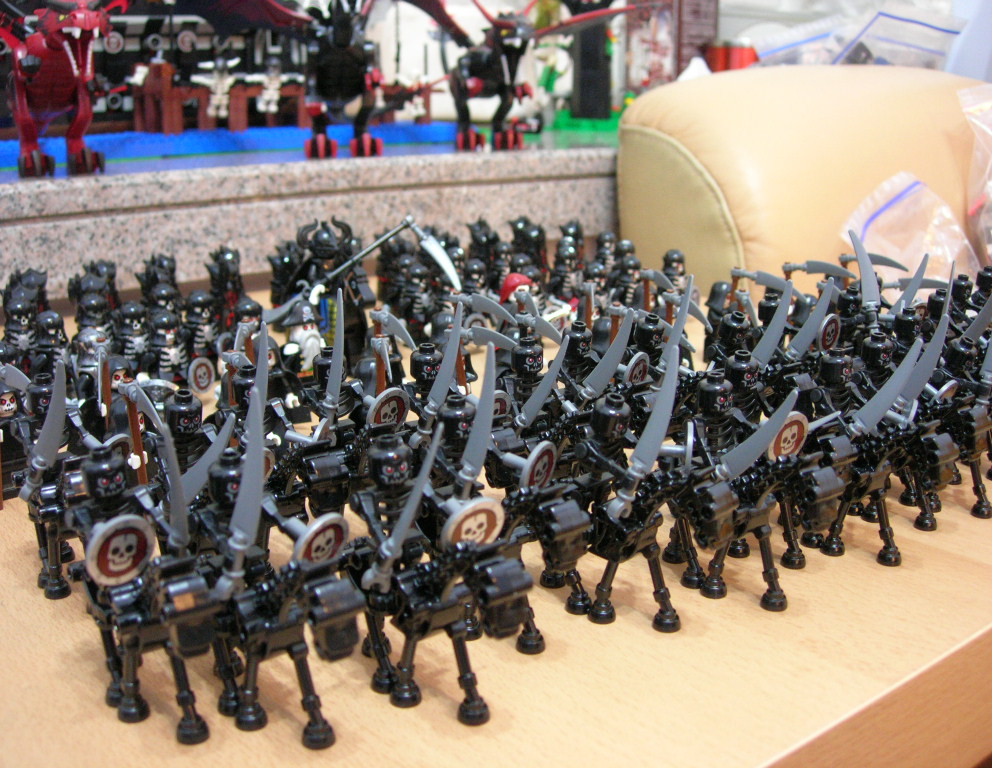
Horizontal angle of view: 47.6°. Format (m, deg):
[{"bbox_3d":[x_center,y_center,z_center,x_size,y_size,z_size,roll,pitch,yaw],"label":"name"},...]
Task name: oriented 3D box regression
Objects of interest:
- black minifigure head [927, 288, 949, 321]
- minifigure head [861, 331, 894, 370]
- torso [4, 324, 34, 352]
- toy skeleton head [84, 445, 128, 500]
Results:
[{"bbox_3d":[0.191,-0.034,0.484,0.010,0.011,0.010,-6,17,-27],"label":"black minifigure head"},{"bbox_3d":[0.128,-0.011,0.378,0.010,0.011,0.010,0,16,0],"label":"minifigure head"},{"bbox_3d":[-0.231,-0.020,0.546,0.009,0.013,0.017,15,22,41],"label":"torso"},{"bbox_3d":[-0.098,0.022,0.282,0.010,0.011,0.010,-13,21,-36],"label":"toy skeleton head"}]

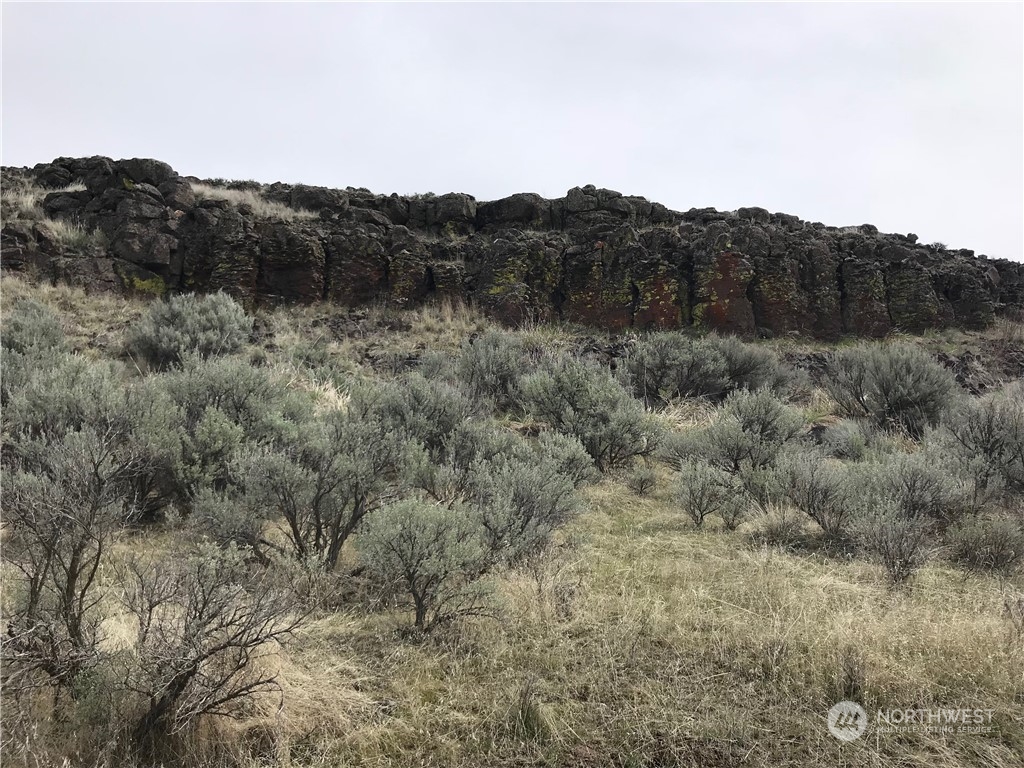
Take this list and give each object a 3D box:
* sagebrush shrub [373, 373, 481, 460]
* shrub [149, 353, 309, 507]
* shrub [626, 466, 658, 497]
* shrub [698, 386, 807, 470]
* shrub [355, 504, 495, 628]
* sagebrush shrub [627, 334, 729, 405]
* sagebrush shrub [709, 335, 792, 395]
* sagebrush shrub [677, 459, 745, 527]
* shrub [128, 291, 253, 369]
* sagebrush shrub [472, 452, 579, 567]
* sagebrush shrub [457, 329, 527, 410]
[{"bbox_3d":[-1.065,0.419,10.200,1.350,1.150,1.250,0,0,0],"label":"sagebrush shrub"},{"bbox_3d":[-2.845,0.492,8.400,1.600,1.580,1.470,0,0,0],"label":"shrub"},{"bbox_3d":[1.418,1.059,9.000,0.350,0.330,0.320,0,0,0],"label":"shrub"},{"bbox_3d":[2.991,0.578,10.300,1.290,1.090,1.190,0,0,0],"label":"shrub"},{"bbox_3d":[-0.534,1.096,5.000,0.830,0.810,0.770,0,0,0],"label":"shrub"},{"bbox_3d":[2.837,-0.249,14.200,1.750,1.270,1.610,0,0,0],"label":"sagebrush shrub"},{"bbox_3d":[4.283,-0.335,15.000,1.590,1.120,1.590,0,0,0],"label":"sagebrush shrub"},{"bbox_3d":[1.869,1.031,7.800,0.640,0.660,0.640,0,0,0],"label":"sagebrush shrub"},{"bbox_3d":[-5.667,-0.943,14.600,2.190,1.410,2.010,0,0,0],"label":"shrub"},{"bbox_3d":[0.111,1.030,6.800,0.900,0.900,0.830,0,0,0],"label":"sagebrush shrub"},{"bbox_3d":[-0.311,-0.231,13.200,1.150,1.310,1.150,0,0,0],"label":"sagebrush shrub"}]

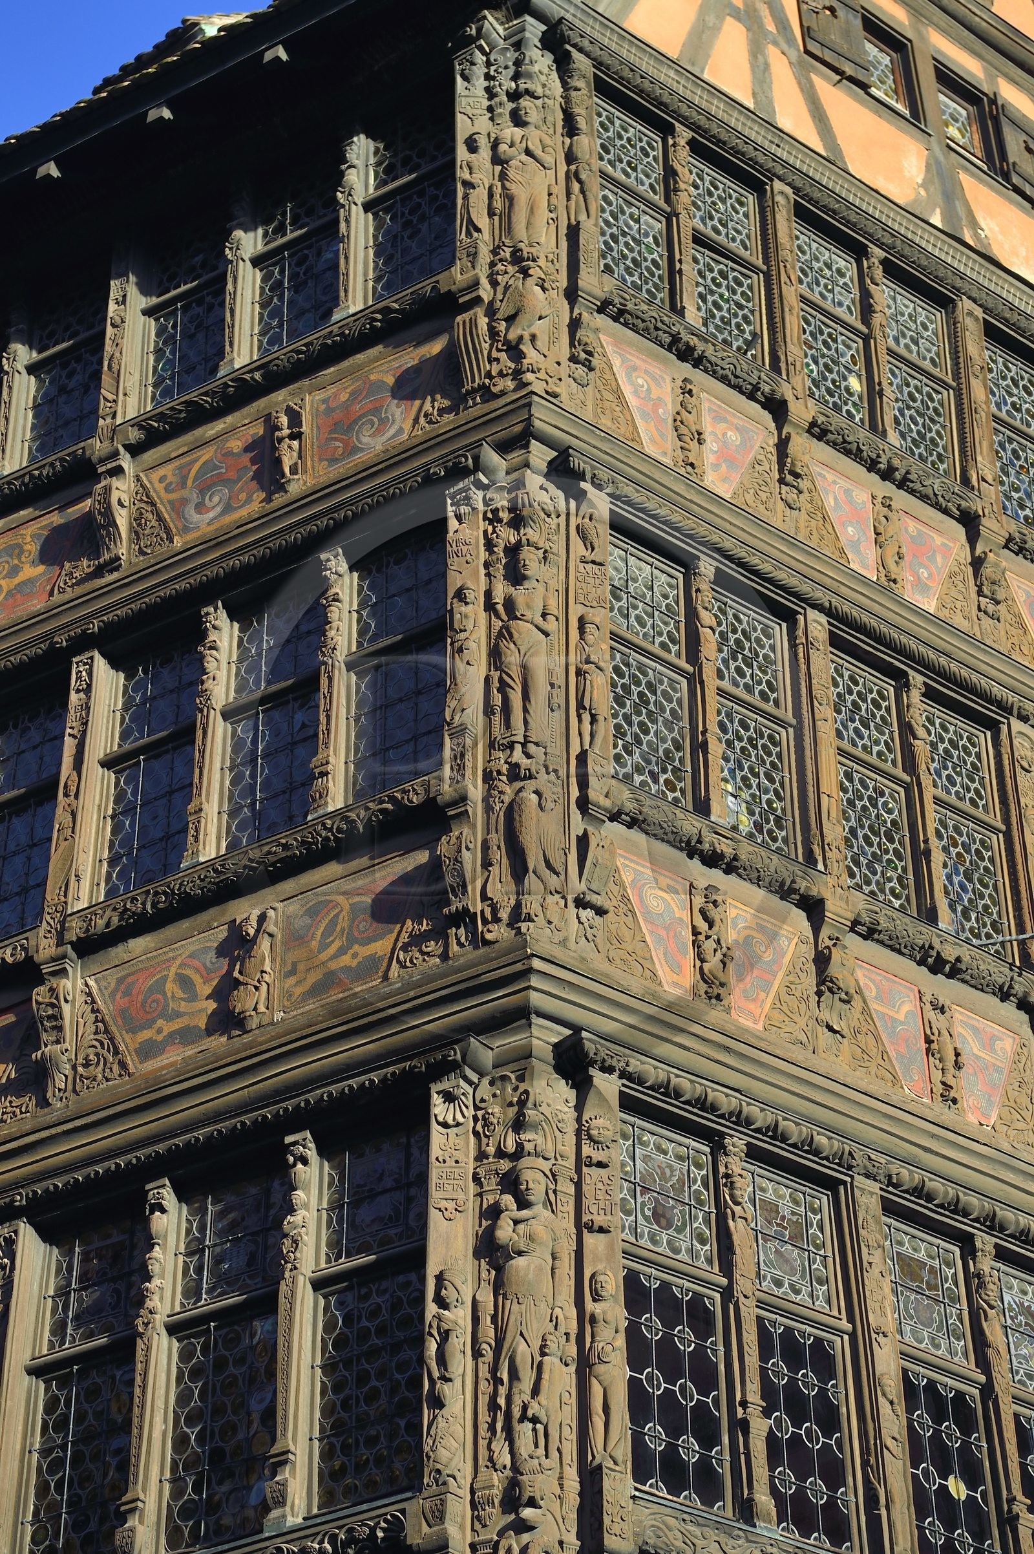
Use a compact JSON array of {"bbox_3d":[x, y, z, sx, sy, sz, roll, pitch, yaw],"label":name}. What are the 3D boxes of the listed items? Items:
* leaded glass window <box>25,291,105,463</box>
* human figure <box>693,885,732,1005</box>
[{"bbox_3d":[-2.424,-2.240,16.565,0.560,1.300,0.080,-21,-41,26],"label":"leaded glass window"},{"bbox_3d":[0.841,0.728,13.010,0.190,0.569,0.103,25,-44,-30],"label":"human figure"}]

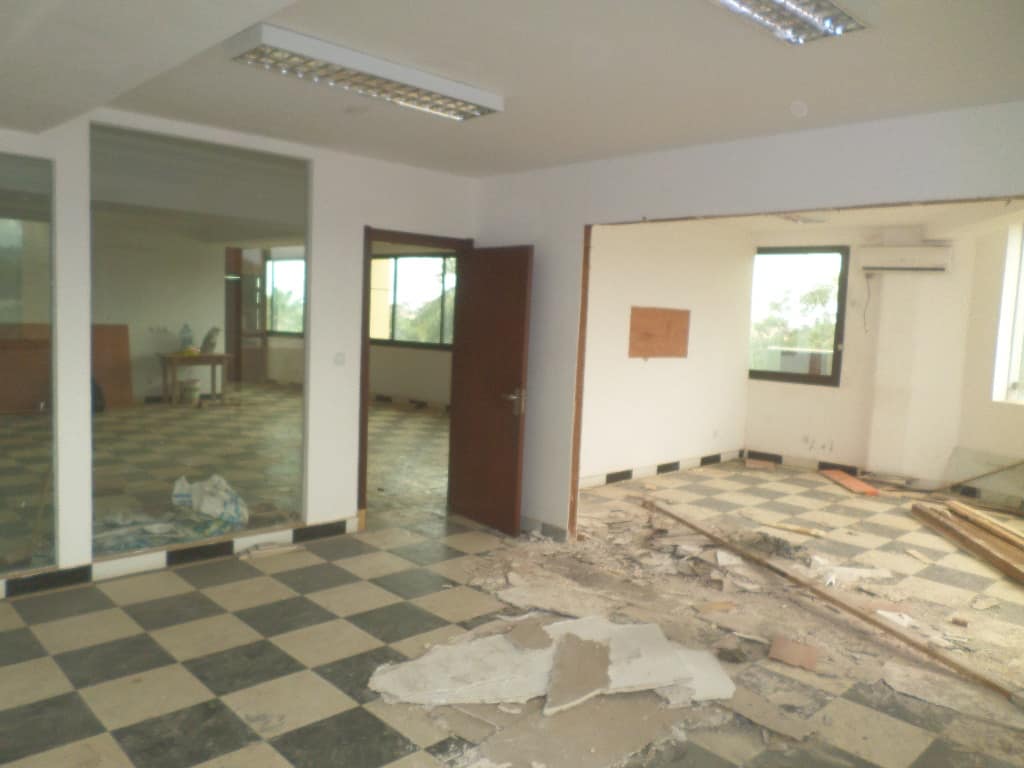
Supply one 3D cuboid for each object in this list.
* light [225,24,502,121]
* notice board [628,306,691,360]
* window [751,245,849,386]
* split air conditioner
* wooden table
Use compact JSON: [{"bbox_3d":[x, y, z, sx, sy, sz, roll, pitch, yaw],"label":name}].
[{"bbox_3d":[-0.587,-1.364,3.303,1.190,0.078,0.270,-2,7,-41],"label":"light"},{"bbox_3d":[1.524,-0.509,7.532,0.990,0.490,0.030,-3,8,-44],"label":"notice board"},{"bbox_3d":[3.264,-0.781,8.463,0.100,1.550,1.100,-2,7,-43],"label":"window"},{"bbox_3d":[3.943,-1.245,7.423,0.215,0.270,0.790,-2,7,-43],"label":"split air conditioner"},{"bbox_3d":[-4.959,-0.075,11.542,0.920,0.755,0.560,-2,7,-43],"label":"wooden table"}]

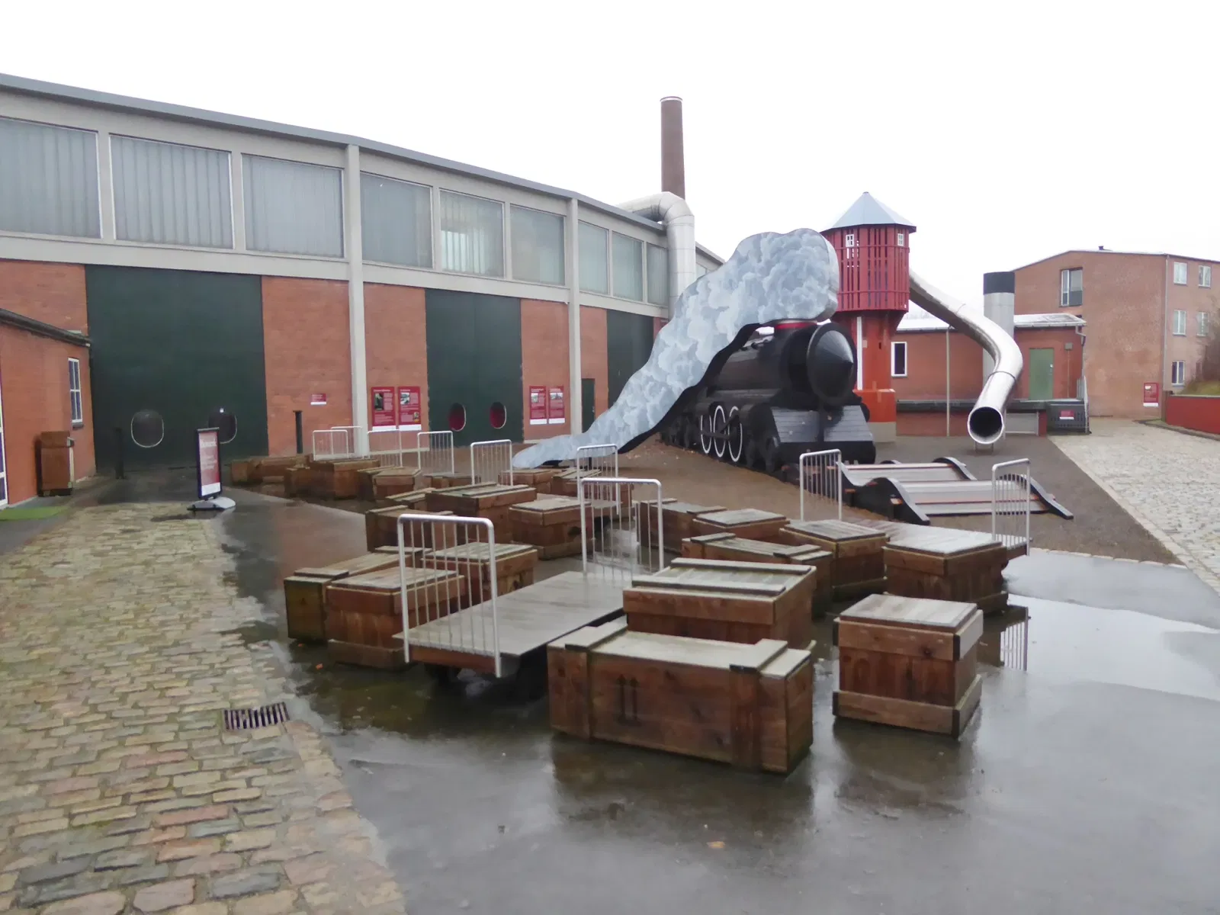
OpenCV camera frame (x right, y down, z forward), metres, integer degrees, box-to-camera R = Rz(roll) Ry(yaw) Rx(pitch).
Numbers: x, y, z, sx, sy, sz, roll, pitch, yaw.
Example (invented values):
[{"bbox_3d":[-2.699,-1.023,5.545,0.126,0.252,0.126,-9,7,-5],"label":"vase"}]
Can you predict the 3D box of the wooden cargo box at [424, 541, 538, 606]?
[{"bbox_3d":[-0.934,0.923,6.411,0.573,0.493,0.629,1,4,29],"label":"wooden cargo box"}]

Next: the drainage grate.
[{"bbox_3d":[-1.798,1.334,4.488,0.310,0.040,0.333,-3,4,-24],"label":"drainage grate"}]

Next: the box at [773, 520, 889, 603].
[{"bbox_3d":[1.758,0.799,6.907,0.501,0.463,0.710,-3,4,-23],"label":"box"}]

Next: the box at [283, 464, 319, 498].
[{"bbox_3d":[-5.044,0.397,15.491,1.180,0.451,0.378,-4,5,-36],"label":"box"}]

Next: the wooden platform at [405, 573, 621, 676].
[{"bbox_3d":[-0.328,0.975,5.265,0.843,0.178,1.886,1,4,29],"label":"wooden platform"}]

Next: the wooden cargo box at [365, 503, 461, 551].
[{"bbox_3d":[-2.070,0.802,9.261,1.146,0.431,0.381,2,5,40],"label":"wooden cargo box"}]

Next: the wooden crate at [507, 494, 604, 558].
[{"bbox_3d":[-0.559,0.708,8.809,0.668,0.484,0.554,-5,5,-41],"label":"wooden crate"}]

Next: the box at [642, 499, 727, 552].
[{"bbox_3d":[0.758,0.725,9.111,0.364,0.461,1.198,-3,4,-29],"label":"box"}]

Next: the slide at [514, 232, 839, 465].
[{"bbox_3d":[1.182,-2.063,18.003,6.665,4.650,0.930,0,4,22],"label":"slide"}]

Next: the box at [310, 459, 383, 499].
[{"bbox_3d":[-4.293,0.334,14.531,0.791,0.601,0.791,-4,5,-38],"label":"box"}]

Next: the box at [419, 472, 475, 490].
[{"bbox_3d":[-2.658,0.492,14.380,0.392,0.431,1.167,-4,5,-38],"label":"box"}]

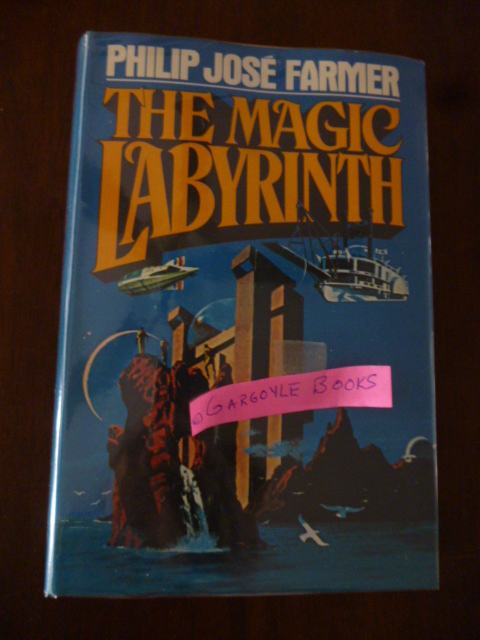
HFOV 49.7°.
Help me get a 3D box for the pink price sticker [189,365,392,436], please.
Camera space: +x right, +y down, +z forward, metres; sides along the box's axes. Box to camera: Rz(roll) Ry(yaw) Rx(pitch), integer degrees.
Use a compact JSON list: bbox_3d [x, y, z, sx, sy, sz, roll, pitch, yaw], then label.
[{"bbox_3d":[0.021,0.033,0.212,0.082,0.013,0.019,-10,83,3],"label":"pink price sticker"}]

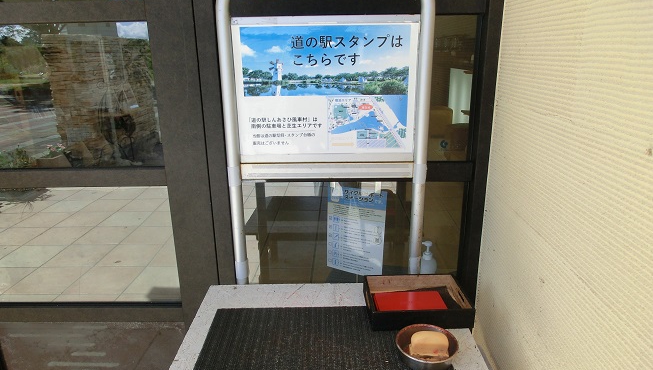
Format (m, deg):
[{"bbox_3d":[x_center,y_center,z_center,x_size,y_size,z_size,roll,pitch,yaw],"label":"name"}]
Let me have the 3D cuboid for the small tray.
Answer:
[{"bbox_3d":[0.208,0.269,1.056,0.221,0.047,0.163,-1,16,-1],"label":"small tray"}]

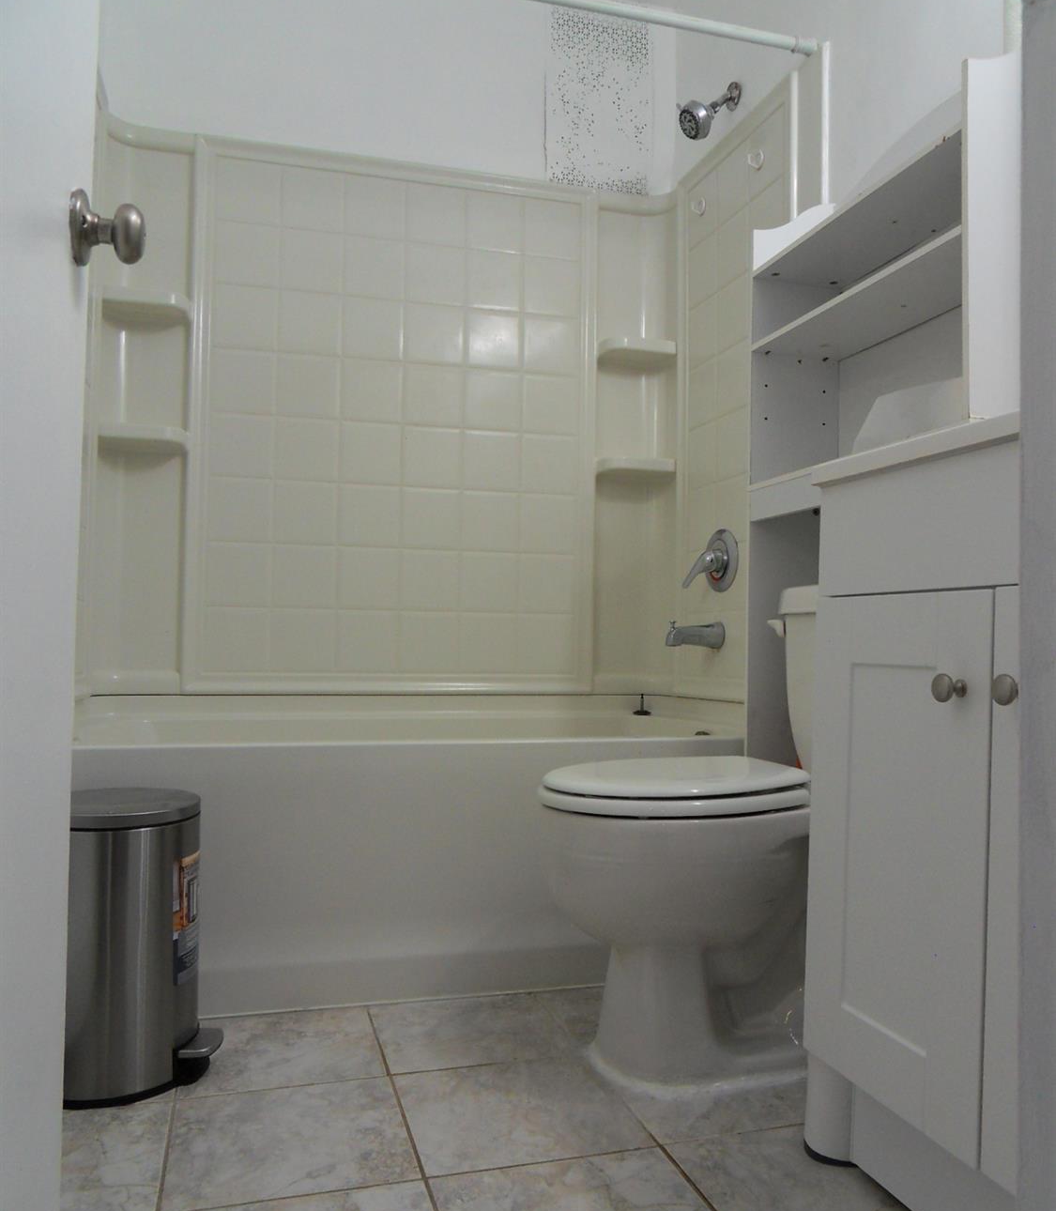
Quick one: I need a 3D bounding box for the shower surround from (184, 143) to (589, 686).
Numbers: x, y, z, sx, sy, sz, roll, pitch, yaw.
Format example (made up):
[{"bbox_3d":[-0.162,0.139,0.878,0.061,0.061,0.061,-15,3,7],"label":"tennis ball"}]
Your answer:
[{"bbox_3d":[-0.324,-0.469,2.553,1.075,1.390,0.060,1,-2,-16],"label":"shower surround"}]

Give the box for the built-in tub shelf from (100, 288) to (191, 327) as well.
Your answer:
[{"bbox_3d":[-0.922,-0.713,2.345,0.235,0.055,0.125,1,-2,-16],"label":"built-in tub shelf"}]

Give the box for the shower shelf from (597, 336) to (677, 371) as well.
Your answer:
[{"bbox_3d":[0.290,-0.700,2.697,0.230,0.055,0.125,1,-2,-16],"label":"shower shelf"}]

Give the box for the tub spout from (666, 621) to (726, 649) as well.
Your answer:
[{"bbox_3d":[0.410,0.071,2.398,0.157,0.067,0.060,1,-2,-16],"label":"tub spout"}]

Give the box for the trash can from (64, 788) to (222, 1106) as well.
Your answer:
[{"bbox_3d":[-0.619,0.498,1.476,0.315,0.400,0.270,0,-2,8],"label":"trash can"}]

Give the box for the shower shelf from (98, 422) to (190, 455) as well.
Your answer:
[{"bbox_3d":[-0.927,-0.393,2.333,0.235,0.060,0.125,1,-2,-16],"label":"shower shelf"}]

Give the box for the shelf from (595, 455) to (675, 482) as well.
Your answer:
[{"bbox_3d":[0.285,-0.374,2.684,0.230,0.055,0.125,1,-2,-16],"label":"shelf"}]

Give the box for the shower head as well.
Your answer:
[{"bbox_3d":[0.448,-1.238,2.440,0.160,0.165,0.080,1,-2,-16],"label":"shower head"}]

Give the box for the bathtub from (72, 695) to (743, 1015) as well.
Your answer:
[{"bbox_3d":[-0.225,0.476,2.159,1.515,0.500,0.775,1,-2,-16],"label":"bathtub"}]

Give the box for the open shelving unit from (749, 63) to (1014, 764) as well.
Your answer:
[{"bbox_3d":[0.618,-0.075,1.658,0.205,1.590,0.610,1,-2,-16],"label":"open shelving unit"}]

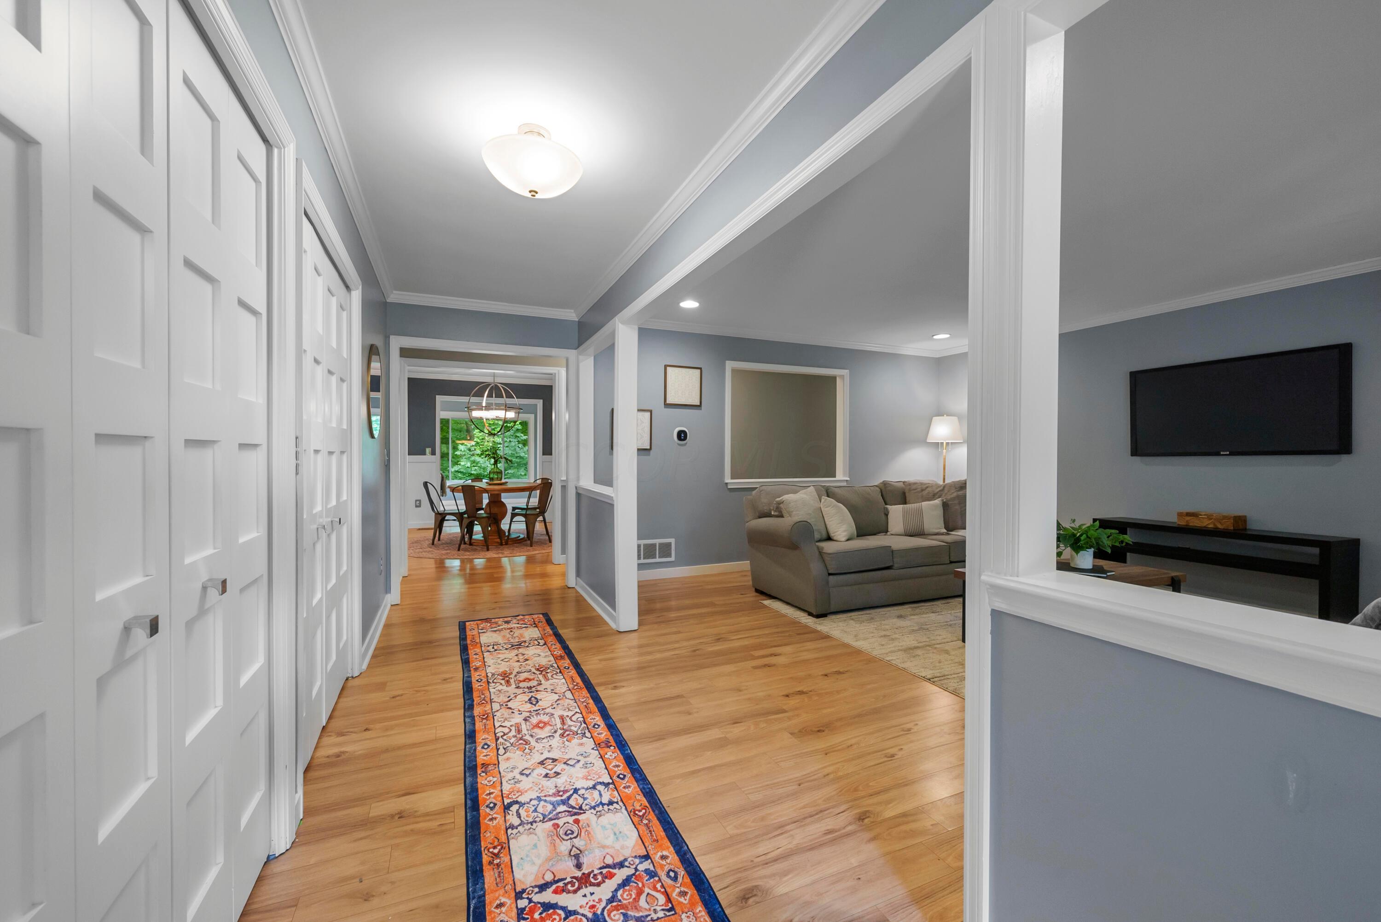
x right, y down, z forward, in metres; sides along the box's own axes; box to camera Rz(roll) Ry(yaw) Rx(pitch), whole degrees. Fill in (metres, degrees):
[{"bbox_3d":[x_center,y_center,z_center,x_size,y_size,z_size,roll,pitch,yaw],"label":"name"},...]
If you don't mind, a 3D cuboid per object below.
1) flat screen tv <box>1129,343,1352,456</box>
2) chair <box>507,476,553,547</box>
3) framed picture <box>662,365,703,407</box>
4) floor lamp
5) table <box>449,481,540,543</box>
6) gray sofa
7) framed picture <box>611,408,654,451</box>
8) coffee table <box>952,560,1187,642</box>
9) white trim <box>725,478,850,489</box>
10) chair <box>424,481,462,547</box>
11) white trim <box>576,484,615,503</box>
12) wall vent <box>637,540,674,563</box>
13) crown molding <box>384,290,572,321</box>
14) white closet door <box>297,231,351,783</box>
[{"bbox_3d":[4.069,-0.402,4.065,0.080,0.720,1.245,0,0,-24],"label":"flat screen tv"},{"bbox_3d":[-2.147,0.703,7.217,0.480,0.830,0.430,0,0,26],"label":"chair"},{"bbox_3d":[-0.058,-0.726,5.197,0.395,0.385,0.025,0,0,-24],"label":"framed picture"},{"bbox_3d":[2.923,0.306,6.174,0.374,1.653,0.374,0,1,-24],"label":"floor lamp"},{"bbox_3d":[-2.651,0.715,7.367,1.220,0.767,1.220,0,1,-24],"label":"table"},{"bbox_3d":[1.845,0.676,4.785,2.880,0.890,0.970,0,0,-24],"label":"gray sofa"},{"bbox_3d":[-0.531,-0.290,4.994,0.390,0.387,0.025,0,1,-24],"label":"framed picture"},{"bbox_3d":[2.268,0.887,3.224,1.130,0.445,0.650,0,0,-24],"label":"coffee table"},{"bbox_3d":[1.074,0.229,5.685,1.555,0.085,0.060,0,0,-24],"label":"white trim"},{"bbox_3d":[-3.302,0.703,7.311,0.520,0.830,0.440,0,0,-13],"label":"chair"},{"bbox_3d":[-0.698,0.234,4.221,0.165,0.076,1.270,0,1,-24],"label":"white trim"},{"bbox_3d":[-0.376,0.860,5.084,0.500,0.215,0.020,0,1,-24],"label":"wall vent"},{"bbox_3d":[-1.665,-1.277,4.454,1.492,0.082,0.055,0,1,-24],"label":"crown molding"},{"bbox_3d":[-1.559,0.107,2.287,0.050,2.005,1.100,0,0,-24],"label":"white closet door"}]

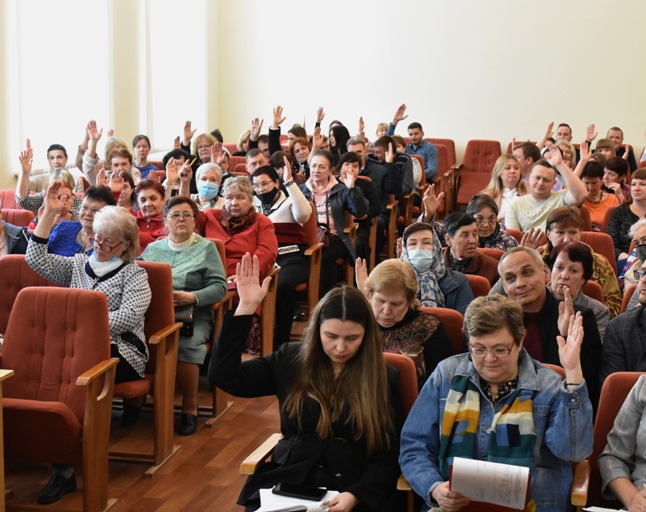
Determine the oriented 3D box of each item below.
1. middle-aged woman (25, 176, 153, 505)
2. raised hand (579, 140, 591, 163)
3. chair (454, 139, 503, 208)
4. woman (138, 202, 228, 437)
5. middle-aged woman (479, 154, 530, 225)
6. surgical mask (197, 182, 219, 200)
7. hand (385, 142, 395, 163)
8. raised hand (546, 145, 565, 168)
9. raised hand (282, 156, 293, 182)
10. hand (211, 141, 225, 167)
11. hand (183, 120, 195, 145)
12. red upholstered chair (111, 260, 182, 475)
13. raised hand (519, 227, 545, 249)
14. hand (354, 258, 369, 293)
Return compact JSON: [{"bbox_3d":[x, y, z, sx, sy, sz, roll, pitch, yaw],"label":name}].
[{"bbox_3d":[-1.145,0.354,6.082,0.611,1.379,0.837,5,10,24],"label":"middle-aged woman"},{"bbox_3d":[2.153,-0.857,10.500,0.095,0.180,0.060,2,9,8],"label":"raised hand"},{"bbox_3d":[1.897,-0.888,15.577,0.542,0.955,0.561,3,9,14],"label":"chair"},{"bbox_3d":[-0.787,0.301,6.974,0.542,1.216,0.670,2,9,11],"label":"woman"},{"bbox_3d":[1.335,-0.111,9.626,0.500,1.250,0.700,2,9,8],"label":"middle-aged woman"},{"bbox_3d":[-0.812,-0.462,9.100,0.140,0.115,0.080,0,12,-2],"label":"surgical mask"},{"bbox_3d":[0.595,-0.929,11.375,0.064,0.187,0.089,-5,10,-30],"label":"hand"},{"bbox_3d":[1.556,-0.675,8.600,0.110,0.170,0.070,-10,9,6],"label":"raised hand"},{"bbox_3d":[-0.244,-0.589,8.662,0.064,0.187,0.089,-15,6,-25],"label":"raised hand"},{"bbox_3d":[-0.829,-0.813,10.100,0.095,0.180,0.060,1,9,0],"label":"hand"},{"bbox_3d":[-1.253,-1.160,11.970,0.103,0.192,0.054,5,10,11],"label":"hand"},{"bbox_3d":[-1.020,0.531,6.483,0.580,0.930,0.620,3,9,14],"label":"red upholstered chair"},{"bbox_3d":[1.135,-0.086,6.900,0.120,0.160,0.060,9,9,8],"label":"raised hand"},{"bbox_3d":[0.184,0.095,6.050,0.085,0.170,0.050,-2,9,-14],"label":"hand"}]

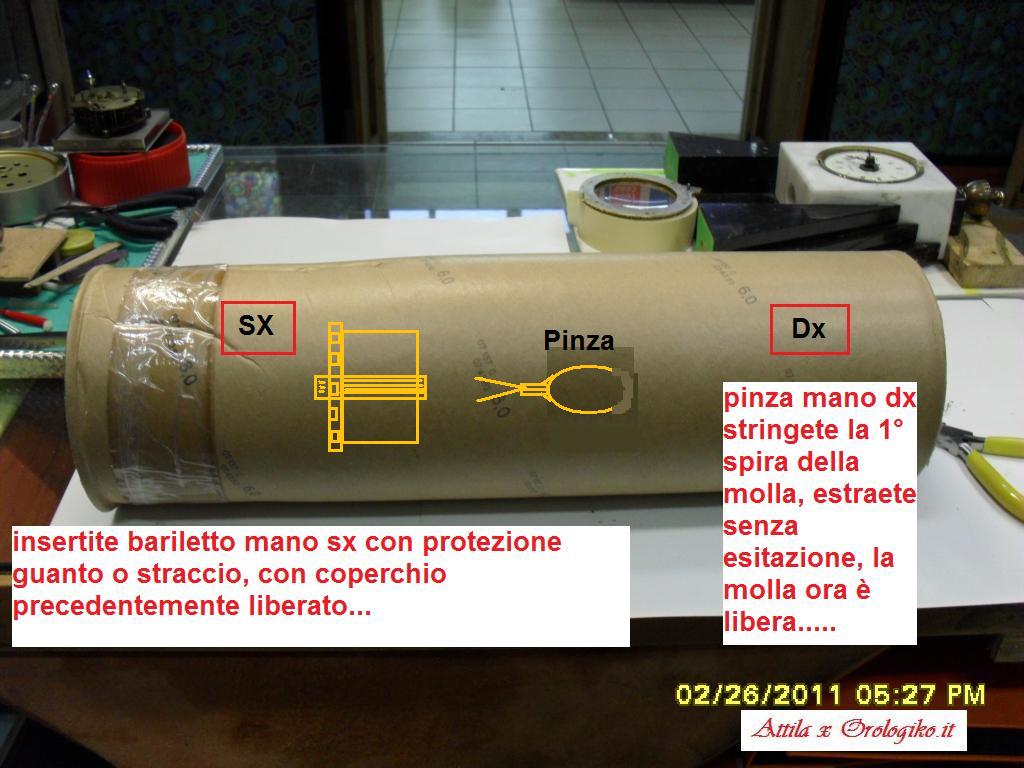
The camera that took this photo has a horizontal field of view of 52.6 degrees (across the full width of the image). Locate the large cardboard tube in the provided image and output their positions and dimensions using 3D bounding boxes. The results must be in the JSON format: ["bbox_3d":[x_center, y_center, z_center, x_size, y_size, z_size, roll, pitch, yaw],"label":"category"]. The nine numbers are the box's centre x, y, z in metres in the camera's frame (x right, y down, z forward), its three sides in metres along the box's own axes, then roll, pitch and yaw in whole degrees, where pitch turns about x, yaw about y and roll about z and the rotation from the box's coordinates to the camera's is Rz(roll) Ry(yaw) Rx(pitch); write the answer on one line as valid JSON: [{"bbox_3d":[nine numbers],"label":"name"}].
[{"bbox_3d":[-0.001,-0.005,0.610,0.459,0.144,0.144,-1,32,-4],"label":"large cardboard tube"}]

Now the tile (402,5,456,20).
[{"bbox_3d":[-0.459,-2.021,5.652,0.307,0.010,0.307,0,32,-3],"label":"tile"}]

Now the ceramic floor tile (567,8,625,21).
[{"bbox_3d":[0.461,-2.026,5.693,0.307,0.010,0.307,0,32,-3],"label":"ceramic floor tile"}]

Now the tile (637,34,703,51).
[{"bbox_3d":[0.785,-1.683,5.137,0.304,0.010,0.304,0,32,-3],"label":"tile"}]

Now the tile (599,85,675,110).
[{"bbox_3d":[0.551,-1.258,4.598,0.320,0.010,0.320,0,32,-3],"label":"tile"}]

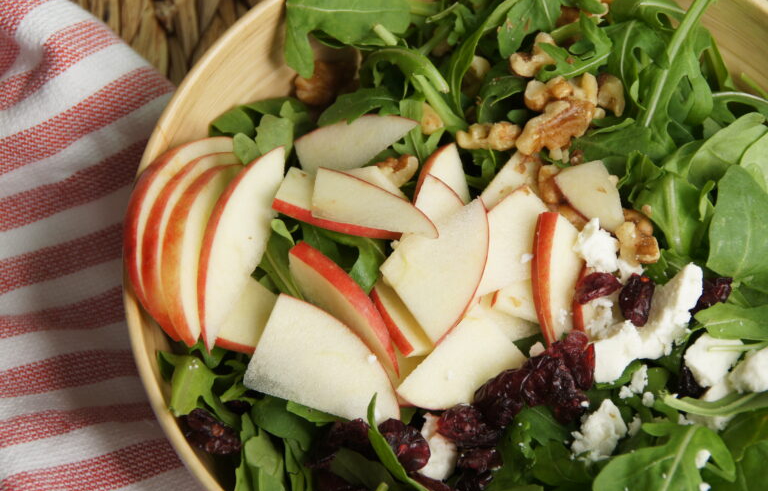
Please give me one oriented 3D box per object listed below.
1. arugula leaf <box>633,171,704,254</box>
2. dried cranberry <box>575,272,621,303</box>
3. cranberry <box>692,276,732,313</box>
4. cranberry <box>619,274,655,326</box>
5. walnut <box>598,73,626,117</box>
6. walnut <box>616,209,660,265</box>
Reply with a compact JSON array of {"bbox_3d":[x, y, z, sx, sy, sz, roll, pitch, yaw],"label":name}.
[{"bbox_3d":[0.096,-0.011,1.079,0.026,0.013,0.028,0,62,0],"label":"arugula leaf"},{"bbox_3d":[0.067,0.013,1.001,0.014,0.008,0.010,-15,62,-11],"label":"dried cranberry"},{"bbox_3d":[0.103,0.016,1.008,0.013,0.009,0.011,-30,66,-18],"label":"cranberry"},{"bbox_3d":[0.079,0.017,0.997,0.011,0.009,0.015,9,60,2],"label":"cranberry"},{"bbox_3d":[0.074,-0.049,1.042,0.009,0.010,0.013,-10,61,-9],"label":"walnut"},{"bbox_3d":[0.080,-0.003,1.013,0.014,0.011,0.018,-14,62,-11],"label":"walnut"}]

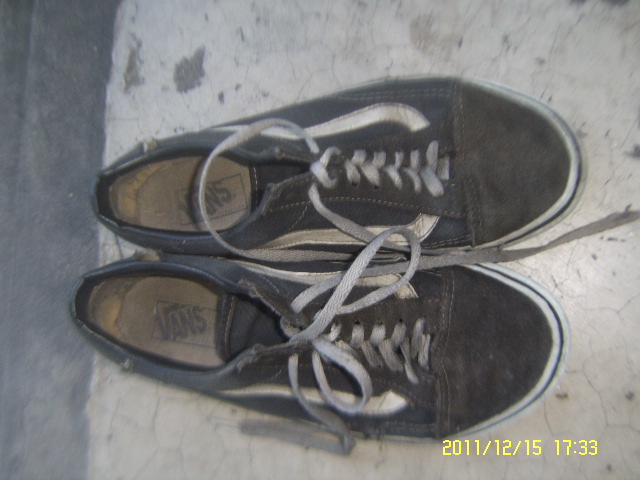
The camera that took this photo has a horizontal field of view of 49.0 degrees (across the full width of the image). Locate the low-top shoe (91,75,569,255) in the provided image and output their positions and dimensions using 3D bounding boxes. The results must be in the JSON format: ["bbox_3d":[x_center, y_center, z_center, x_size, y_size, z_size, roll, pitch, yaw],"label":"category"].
[{"bbox_3d":[0.012,-0.041,0.402,0.286,0.100,0.105,-5,88,6],"label":"low-top shoe"}]

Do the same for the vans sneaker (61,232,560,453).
[{"bbox_3d":[0.001,0.062,0.401,0.290,0.100,0.110,4,89,6],"label":"vans sneaker"}]

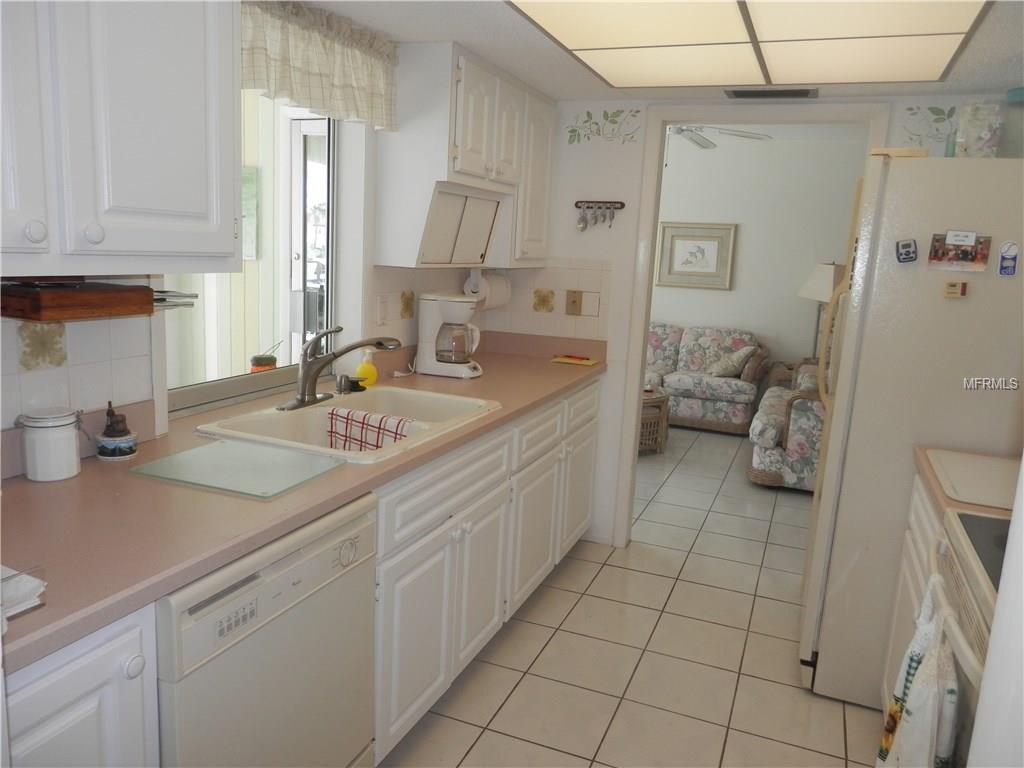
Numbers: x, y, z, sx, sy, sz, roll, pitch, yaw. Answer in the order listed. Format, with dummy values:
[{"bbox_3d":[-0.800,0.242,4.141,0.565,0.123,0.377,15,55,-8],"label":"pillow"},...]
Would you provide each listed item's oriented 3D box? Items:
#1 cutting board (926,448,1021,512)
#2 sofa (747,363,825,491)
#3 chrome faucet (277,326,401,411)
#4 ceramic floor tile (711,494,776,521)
[{"bbox_3d":[1.258,0.248,1.826,0.360,0.016,0.510,7,11,22],"label":"cutting board"},{"bbox_3d":[2.203,0.192,5.186,0.870,0.820,1.382,7,11,22],"label":"sofa"},{"bbox_3d":[-0.521,-0.049,2.295,0.330,0.245,0.250,5,10,12],"label":"chrome faucet"},{"bbox_3d":[1.341,0.727,4.300,0.328,0.010,0.328,7,11,22],"label":"ceramic floor tile"}]

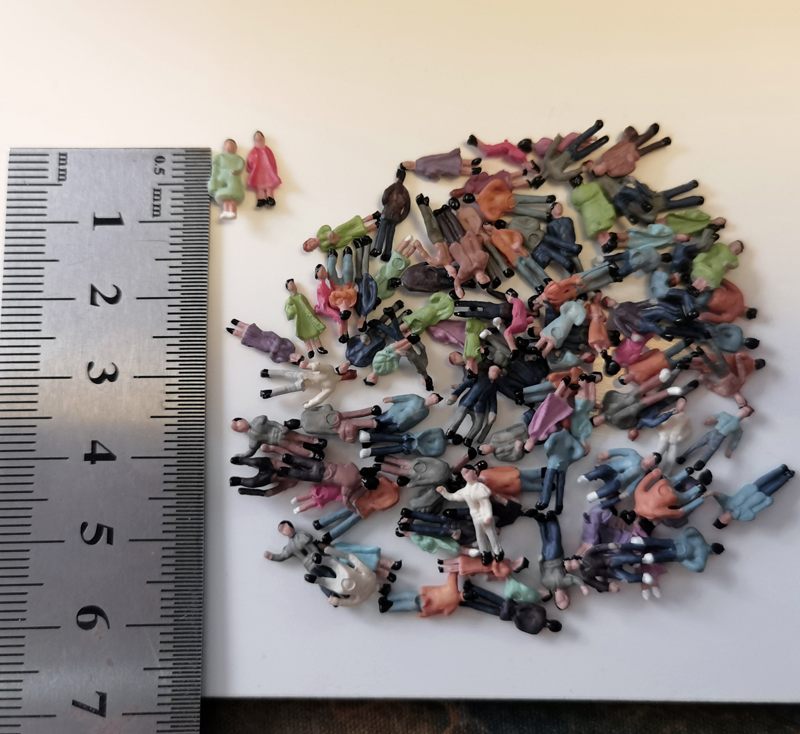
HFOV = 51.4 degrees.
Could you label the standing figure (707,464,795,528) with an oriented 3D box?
[{"bbox_3d":[0.043,0.015,0.102,0.013,0.003,0.006,-34,84,-6],"label":"standing figure"}]

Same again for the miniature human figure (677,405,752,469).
[{"bbox_3d":[0.040,0.009,0.104,0.011,0.003,0.005,-41,85,-7],"label":"miniature human figure"}]

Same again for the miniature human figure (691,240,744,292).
[{"bbox_3d":[0.041,-0.013,0.106,0.008,0.004,0.005,-43,85,-2],"label":"miniature human figure"}]

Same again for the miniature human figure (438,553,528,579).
[{"bbox_3d":[0.010,0.024,0.099,0.011,0.003,0.003,0,59,-1],"label":"miniature human figure"}]

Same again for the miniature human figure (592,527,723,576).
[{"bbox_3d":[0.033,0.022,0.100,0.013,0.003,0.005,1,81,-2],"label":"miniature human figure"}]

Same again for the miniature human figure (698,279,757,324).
[{"bbox_3d":[0.040,-0.008,0.106,0.011,0.003,0.006,17,81,1],"label":"miniature human figure"}]

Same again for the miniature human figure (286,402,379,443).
[{"bbox_3d":[-0.008,0.007,0.102,0.011,0.003,0.005,-4,82,-2],"label":"miniature human figure"}]

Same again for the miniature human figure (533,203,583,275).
[{"bbox_3d":[0.021,-0.016,0.106,0.005,0.004,0.010,-14,82,-4],"label":"miniature human figure"}]

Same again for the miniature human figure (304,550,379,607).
[{"bbox_3d":[-0.006,0.025,0.098,0.010,0.003,0.006,14,81,1],"label":"miniature human figure"}]

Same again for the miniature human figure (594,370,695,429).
[{"bbox_3d":[0.029,0.004,0.102,0.012,0.003,0.005,-26,83,-5],"label":"miniature human figure"}]

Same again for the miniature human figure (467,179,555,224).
[{"bbox_3d":[0.014,-0.021,0.106,0.012,0.003,0.005,6,81,0],"label":"miniature human figure"}]

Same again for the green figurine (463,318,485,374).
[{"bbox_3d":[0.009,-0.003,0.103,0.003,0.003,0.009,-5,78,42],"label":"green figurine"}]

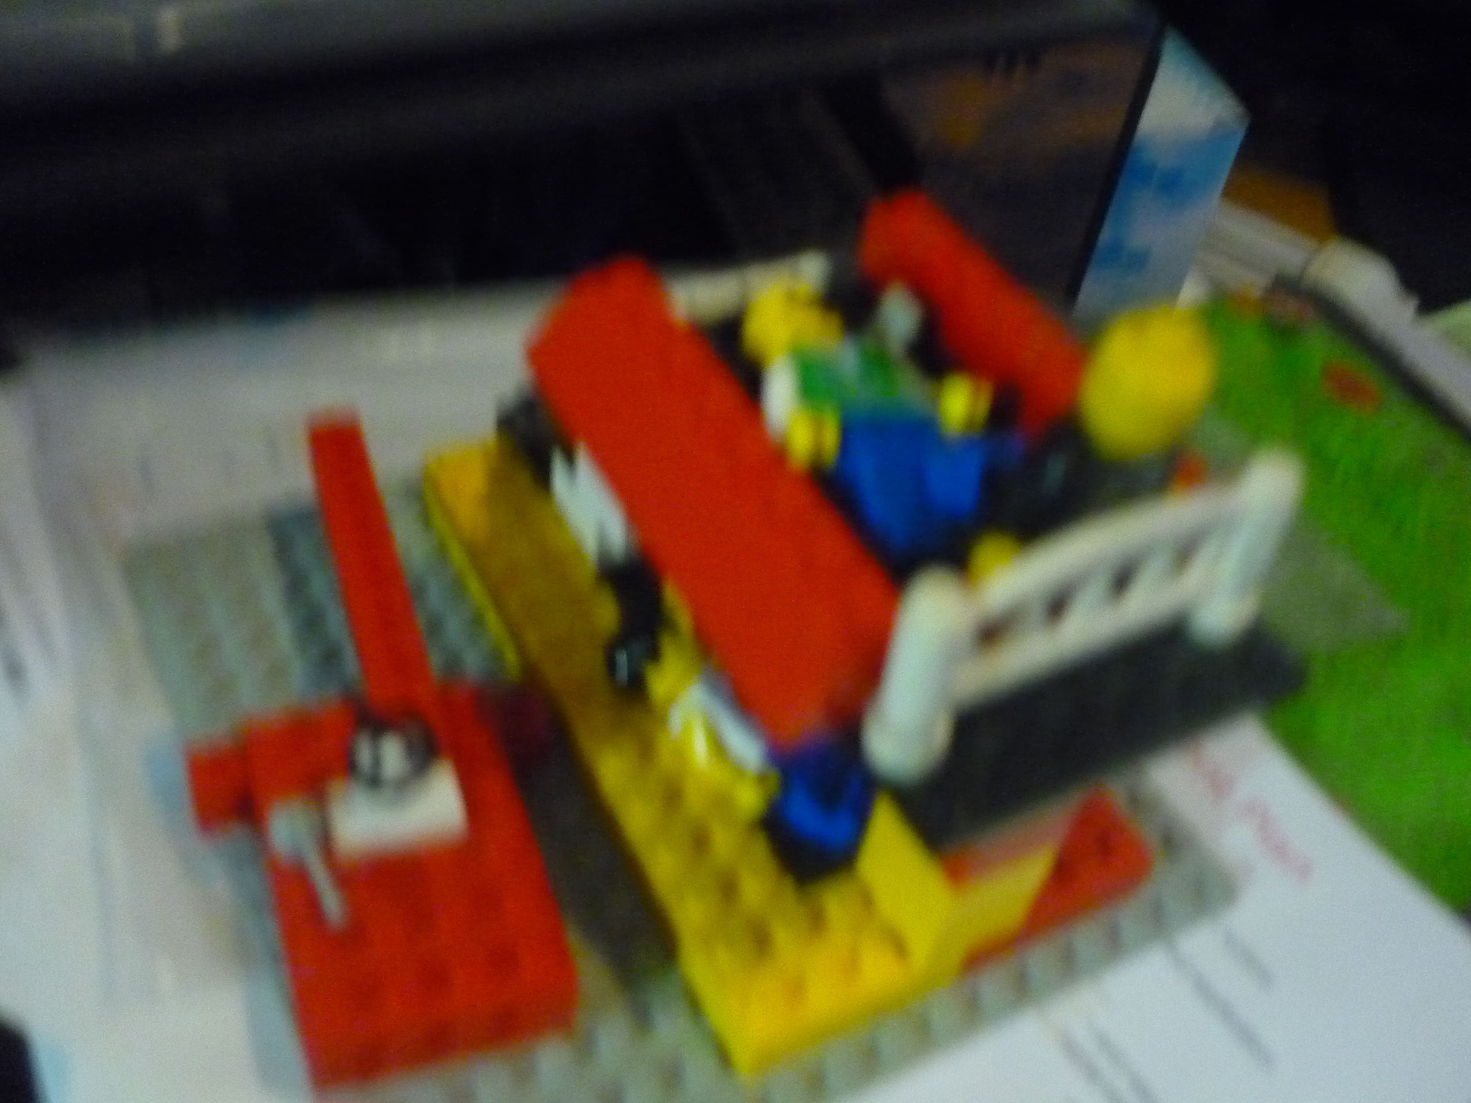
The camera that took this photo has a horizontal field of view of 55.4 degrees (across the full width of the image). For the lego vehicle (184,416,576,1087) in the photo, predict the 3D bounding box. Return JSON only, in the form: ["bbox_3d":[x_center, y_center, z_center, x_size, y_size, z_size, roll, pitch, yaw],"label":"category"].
[{"bbox_3d":[-0.051,0.017,0.201,0.045,0.020,0.109,-10,46,-16],"label":"lego vehicle"}]

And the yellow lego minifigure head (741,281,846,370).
[{"bbox_3d":[0.007,-0.026,0.167,0.010,0.010,0.010,-22,62,-28],"label":"yellow lego minifigure head"}]

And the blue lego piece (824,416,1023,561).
[{"bbox_3d":[0.020,-0.009,0.163,0.016,0.010,0.015,-17,70,-22],"label":"blue lego piece"}]

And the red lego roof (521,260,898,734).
[{"bbox_3d":[-0.004,-0.009,0.153,0.015,0.015,0.065,-17,48,-22],"label":"red lego roof"}]

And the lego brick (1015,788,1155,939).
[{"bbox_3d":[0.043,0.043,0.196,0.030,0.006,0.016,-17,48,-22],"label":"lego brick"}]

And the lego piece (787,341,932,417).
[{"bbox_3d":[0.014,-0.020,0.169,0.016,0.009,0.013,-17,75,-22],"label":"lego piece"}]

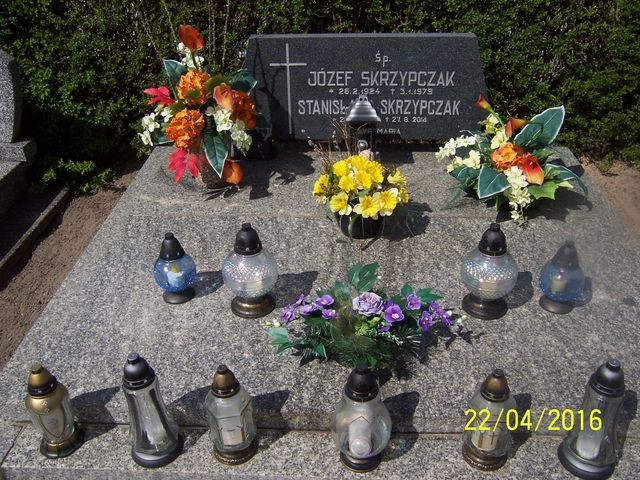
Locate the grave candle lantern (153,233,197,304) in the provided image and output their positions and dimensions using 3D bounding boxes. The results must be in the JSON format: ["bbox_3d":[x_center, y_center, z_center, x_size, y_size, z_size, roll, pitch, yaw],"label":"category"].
[{"bbox_3d":[-0.393,0.067,1.647,0.109,0.200,0.109,0,31,3],"label":"grave candle lantern"}]

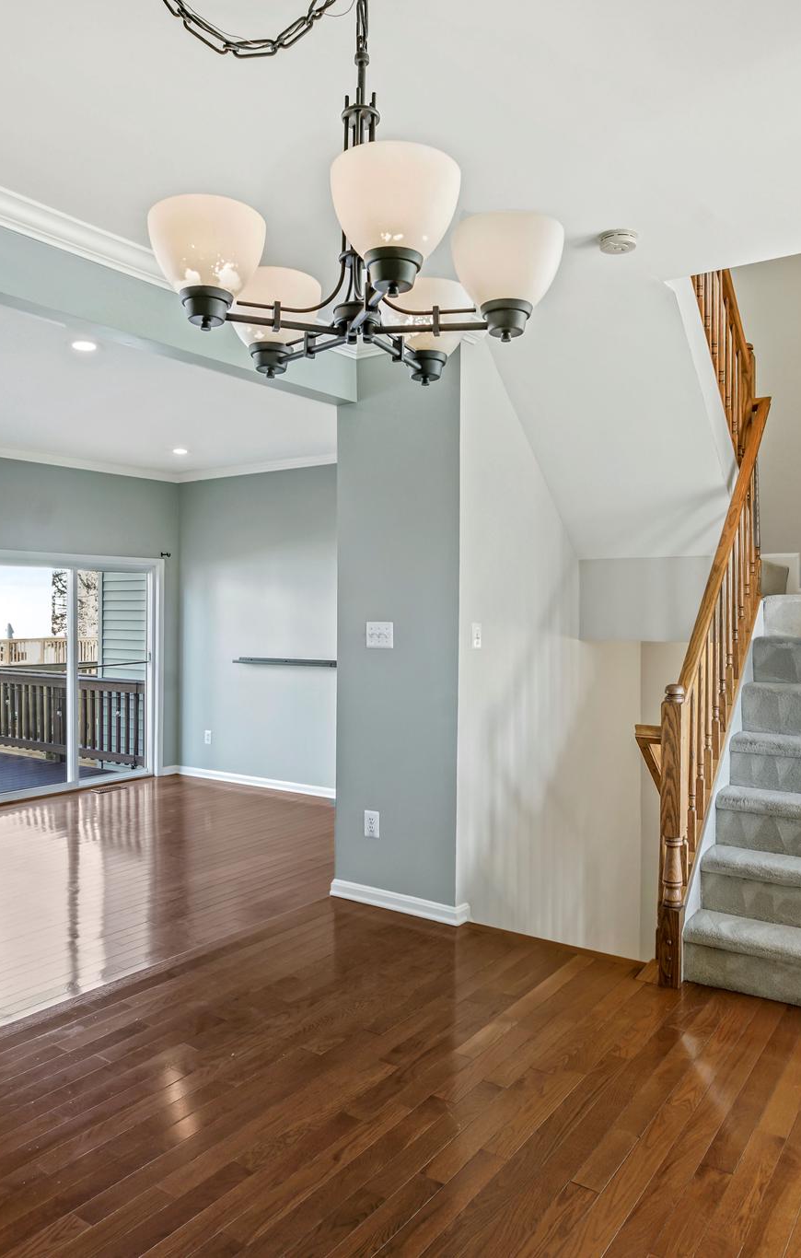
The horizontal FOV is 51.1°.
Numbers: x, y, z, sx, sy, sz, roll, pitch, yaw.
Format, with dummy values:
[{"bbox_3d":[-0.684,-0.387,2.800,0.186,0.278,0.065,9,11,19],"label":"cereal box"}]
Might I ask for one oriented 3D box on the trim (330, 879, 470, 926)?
[{"bbox_3d":[-0.020,1.345,4.193,0.792,0.098,0.112,0,1,35],"label":"trim"}]

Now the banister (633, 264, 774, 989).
[{"bbox_3d":[1.474,-0.211,3.951,0.202,3.197,1.642,0,1,35],"label":"banister"}]

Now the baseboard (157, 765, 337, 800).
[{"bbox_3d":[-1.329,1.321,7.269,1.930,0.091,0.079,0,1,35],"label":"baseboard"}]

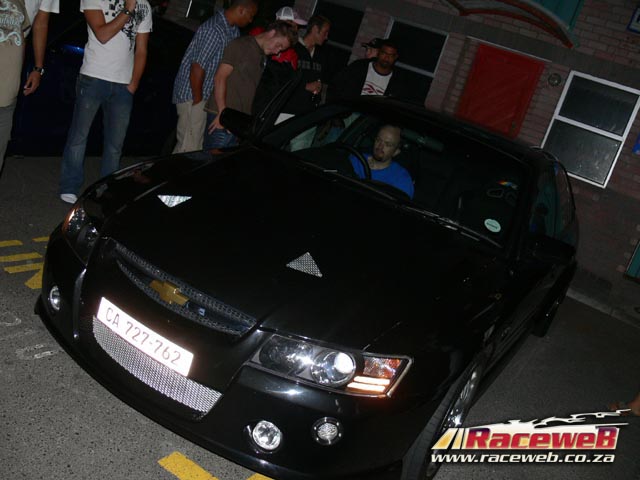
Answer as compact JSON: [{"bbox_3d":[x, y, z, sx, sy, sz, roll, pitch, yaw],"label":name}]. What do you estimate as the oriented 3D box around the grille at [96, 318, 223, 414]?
[{"bbox_3d":[-0.655,0.459,2.447,0.690,0.150,0.090,25,18,26],"label":"grille"}]

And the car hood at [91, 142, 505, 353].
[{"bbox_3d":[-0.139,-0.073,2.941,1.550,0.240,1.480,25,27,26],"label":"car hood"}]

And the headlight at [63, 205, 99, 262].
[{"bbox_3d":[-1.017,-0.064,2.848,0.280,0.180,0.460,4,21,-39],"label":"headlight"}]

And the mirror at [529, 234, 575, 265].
[{"bbox_3d":[1.165,0.055,3.272,0.215,0.145,0.115,26,18,26],"label":"mirror"}]

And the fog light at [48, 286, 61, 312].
[{"bbox_3d":[-1.118,0.251,2.730,0.105,0.105,0.060,29,20,35],"label":"fog light"}]

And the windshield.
[{"bbox_3d":[0.475,-0.462,3.745,1.460,0.160,0.760,25,48,26],"label":"windshield"}]

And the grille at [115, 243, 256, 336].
[{"bbox_3d":[-0.563,0.191,2.453,0.770,0.125,0.110,26,18,26],"label":"grille"}]

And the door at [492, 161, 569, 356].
[{"bbox_3d":[1.238,0.095,3.805,0.250,1.060,1.150,25,18,26],"label":"door"}]

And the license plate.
[{"bbox_3d":[-0.647,0.350,2.364,0.495,0.105,0.020,25,18,26],"label":"license plate"}]

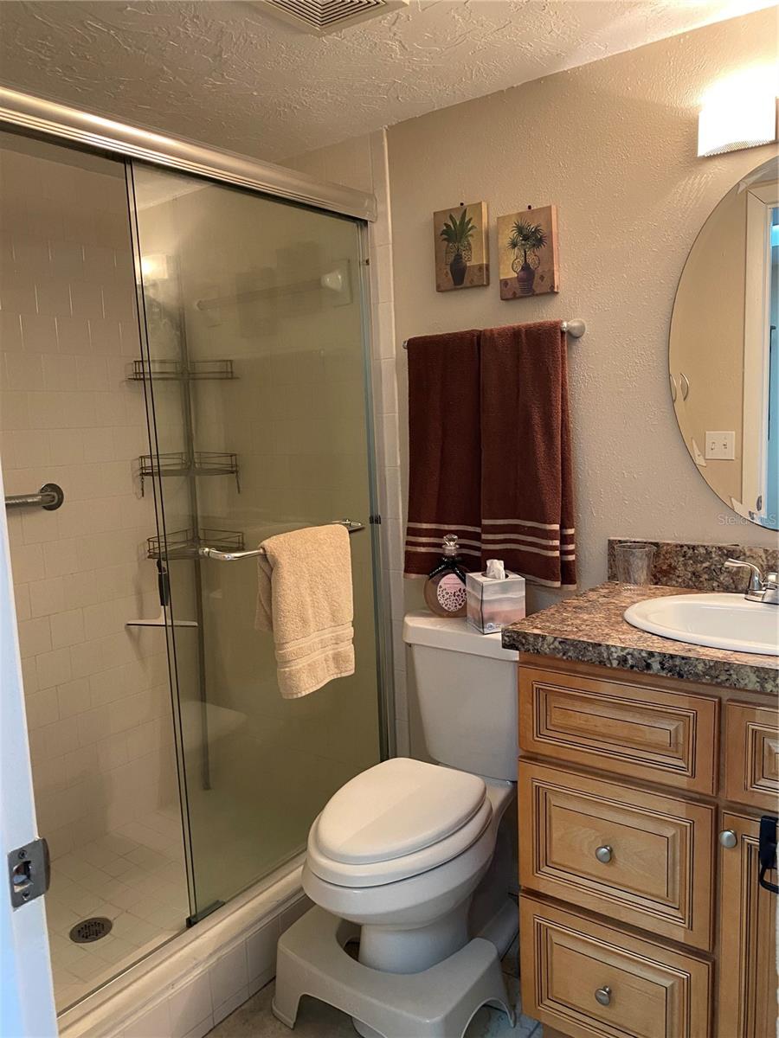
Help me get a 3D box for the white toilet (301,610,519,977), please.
[{"bbox_3d":[0.059,0.703,1.841,0.420,0.797,0.690,3,9,37],"label":"white toilet"}]

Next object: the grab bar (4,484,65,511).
[{"bbox_3d":[-1.098,-0.032,2.072,0.076,0.080,0.550,3,9,37],"label":"grab bar"}]

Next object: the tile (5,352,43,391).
[{"bbox_3d":[-1.034,-0.416,2.200,0.009,0.109,0.108,3,9,37],"label":"tile"}]

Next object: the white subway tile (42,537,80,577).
[{"bbox_3d":[-0.977,0.112,2.316,0.009,0.109,0.108,3,9,37],"label":"white subway tile"}]

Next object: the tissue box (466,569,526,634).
[{"bbox_3d":[0.269,0.208,1.970,0.112,0.128,0.112,-4,8,-14],"label":"tissue box"}]

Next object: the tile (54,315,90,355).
[{"bbox_3d":[-0.941,-0.544,2.315,0.009,0.109,0.108,3,9,37],"label":"tile"}]

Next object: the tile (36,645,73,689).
[{"bbox_3d":[-1.002,0.448,2.333,0.009,0.108,0.108,3,9,37],"label":"tile"}]

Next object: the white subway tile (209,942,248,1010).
[{"bbox_3d":[-0.372,1.054,1.803,0.009,0.110,0.108,3,9,37],"label":"white subway tile"}]

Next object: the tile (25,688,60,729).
[{"bbox_3d":[-1.030,0.563,2.304,0.009,0.108,0.108,3,9,37],"label":"tile"}]

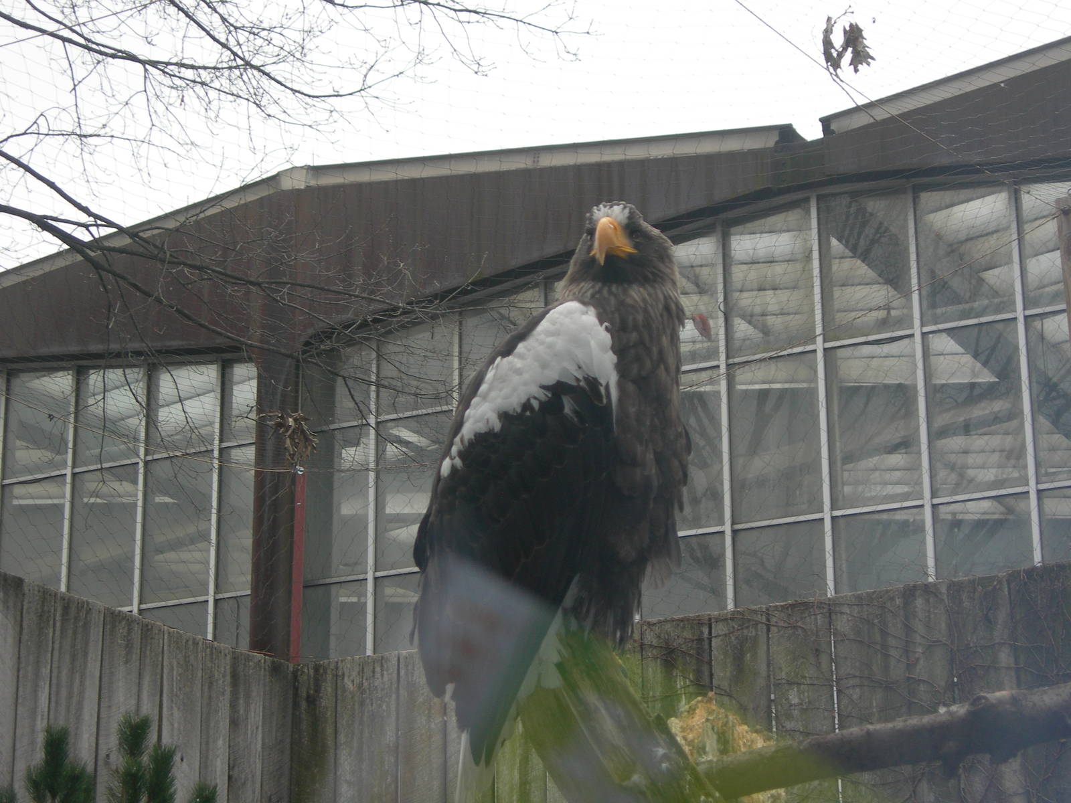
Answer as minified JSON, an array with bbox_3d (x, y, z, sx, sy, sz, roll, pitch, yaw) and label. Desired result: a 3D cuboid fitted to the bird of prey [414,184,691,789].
[{"bbox_3d":[0.029,0.114,3.448,0.400,0.780,0.300,-17,-24,42],"label":"bird of prey"}]

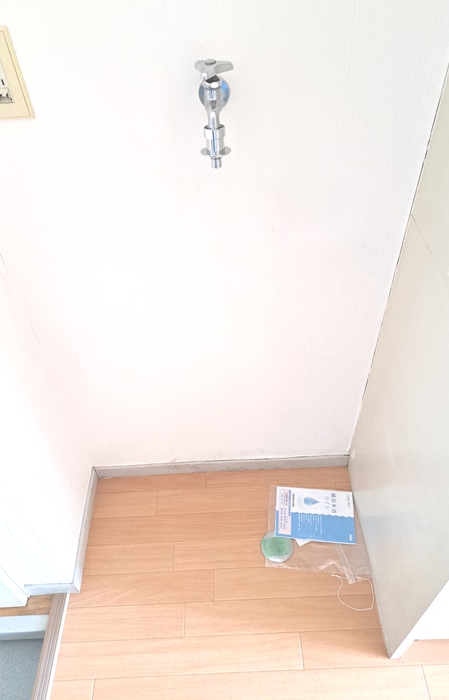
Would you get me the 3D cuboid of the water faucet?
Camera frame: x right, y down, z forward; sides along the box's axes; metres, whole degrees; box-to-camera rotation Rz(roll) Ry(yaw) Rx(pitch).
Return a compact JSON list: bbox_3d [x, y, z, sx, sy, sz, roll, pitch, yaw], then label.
[{"bbox_3d":[-0.013,-0.340,0.692,0.051,0.143,0.100,-3,45,0],"label":"water faucet"}]

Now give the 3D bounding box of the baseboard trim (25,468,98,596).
[{"bbox_3d":[-0.439,0.480,1.323,0.137,0.053,0.332,-3,45,0],"label":"baseboard trim"}]

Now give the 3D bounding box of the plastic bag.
[{"bbox_3d":[0.247,0.483,1.307,0.265,0.016,0.256,3,45,6],"label":"plastic bag"}]

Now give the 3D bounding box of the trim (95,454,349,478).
[{"bbox_3d":[-0.009,0.345,1.435,0.749,0.053,0.010,-3,45,0],"label":"trim"}]

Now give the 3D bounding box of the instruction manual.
[{"bbox_3d":[0.250,0.454,1.341,0.210,0.006,0.148,3,45,6],"label":"instruction manual"}]

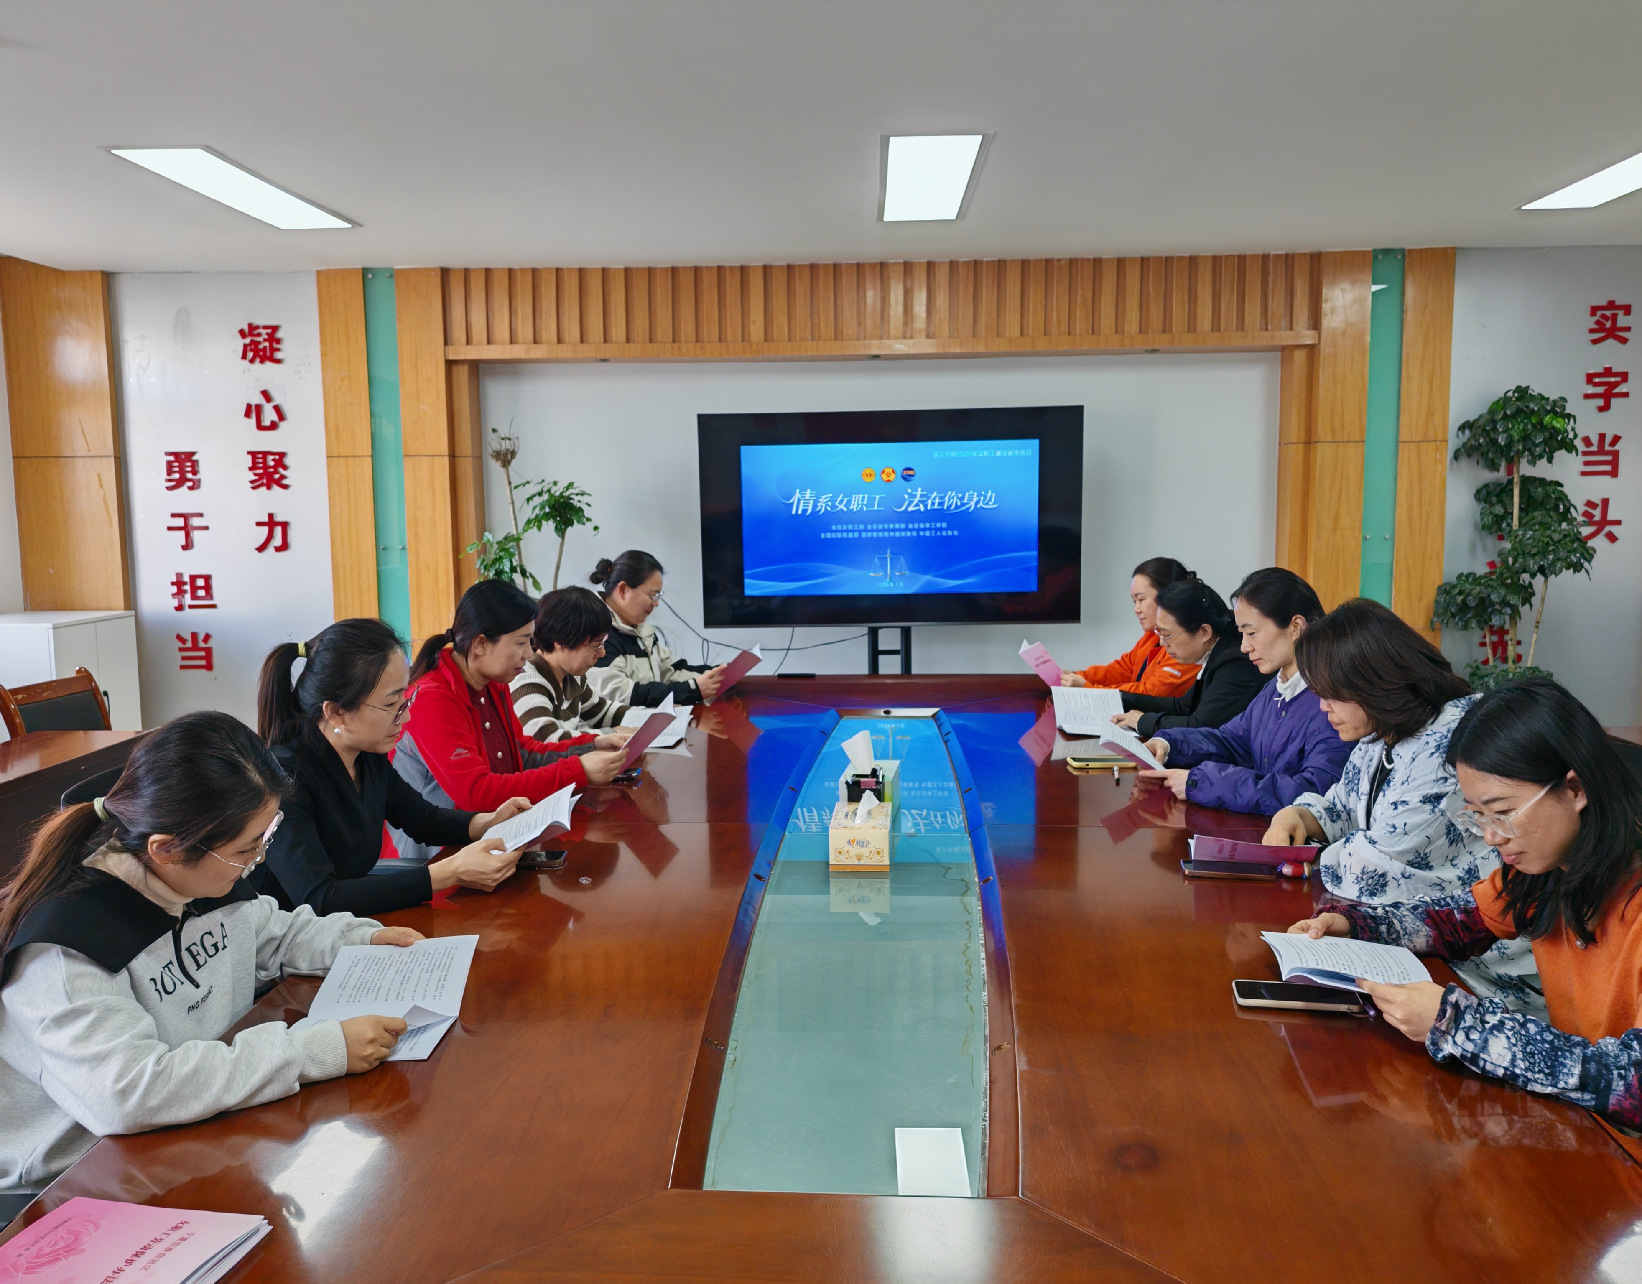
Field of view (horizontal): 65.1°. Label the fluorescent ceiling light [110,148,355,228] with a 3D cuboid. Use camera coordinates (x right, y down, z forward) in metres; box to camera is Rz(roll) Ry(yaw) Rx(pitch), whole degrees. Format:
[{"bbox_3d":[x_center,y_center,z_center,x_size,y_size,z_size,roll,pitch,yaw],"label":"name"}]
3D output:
[{"bbox_3d":[-1.989,-1.562,4.455,0.285,0.050,1.170,0,6,2],"label":"fluorescent ceiling light"}]

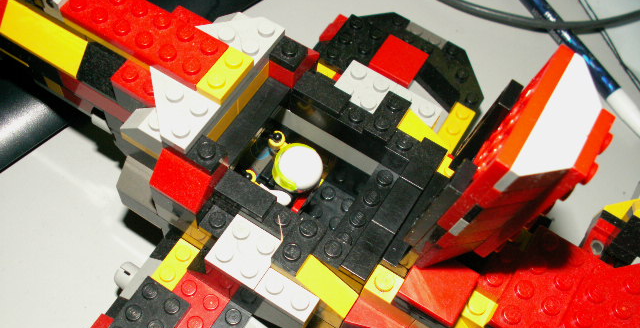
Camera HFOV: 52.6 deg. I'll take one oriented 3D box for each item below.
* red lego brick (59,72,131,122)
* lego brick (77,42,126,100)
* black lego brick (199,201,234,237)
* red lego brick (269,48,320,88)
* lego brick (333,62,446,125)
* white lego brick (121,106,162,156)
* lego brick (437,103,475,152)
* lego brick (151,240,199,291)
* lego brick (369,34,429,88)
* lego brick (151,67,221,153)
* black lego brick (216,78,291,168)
[{"bbox_3d":[-0.064,-0.022,0.196,0.032,0.010,0.008,30,64,11],"label":"red lego brick"},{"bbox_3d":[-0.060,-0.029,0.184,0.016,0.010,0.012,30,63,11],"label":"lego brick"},{"bbox_3d":[-0.029,0.016,0.184,0.008,0.005,0.008,30,63,11],"label":"black lego brick"},{"bbox_3d":[-0.010,-0.034,0.196,0.016,0.011,0.016,31,66,9],"label":"red lego brick"},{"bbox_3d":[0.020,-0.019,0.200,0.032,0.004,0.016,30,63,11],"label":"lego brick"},{"bbox_3d":[-0.046,-0.010,0.174,0.016,0.011,0.008,31,64,10],"label":"white lego brick"},{"bbox_3d":[0.046,-0.011,0.226,0.008,0.005,0.024,31,64,10],"label":"lego brick"},{"bbox_3d":[-0.045,0.032,0.204,0.008,0.005,0.016,31,66,9],"label":"lego brick"},{"bbox_3d":[0.029,-0.037,0.239,0.016,0.003,0.016,31,66,9],"label":"lego brick"},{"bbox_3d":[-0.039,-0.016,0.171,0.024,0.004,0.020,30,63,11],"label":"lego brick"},{"bbox_3d":[-0.020,-0.012,0.186,0.008,0.004,0.032,30,63,11],"label":"black lego brick"}]

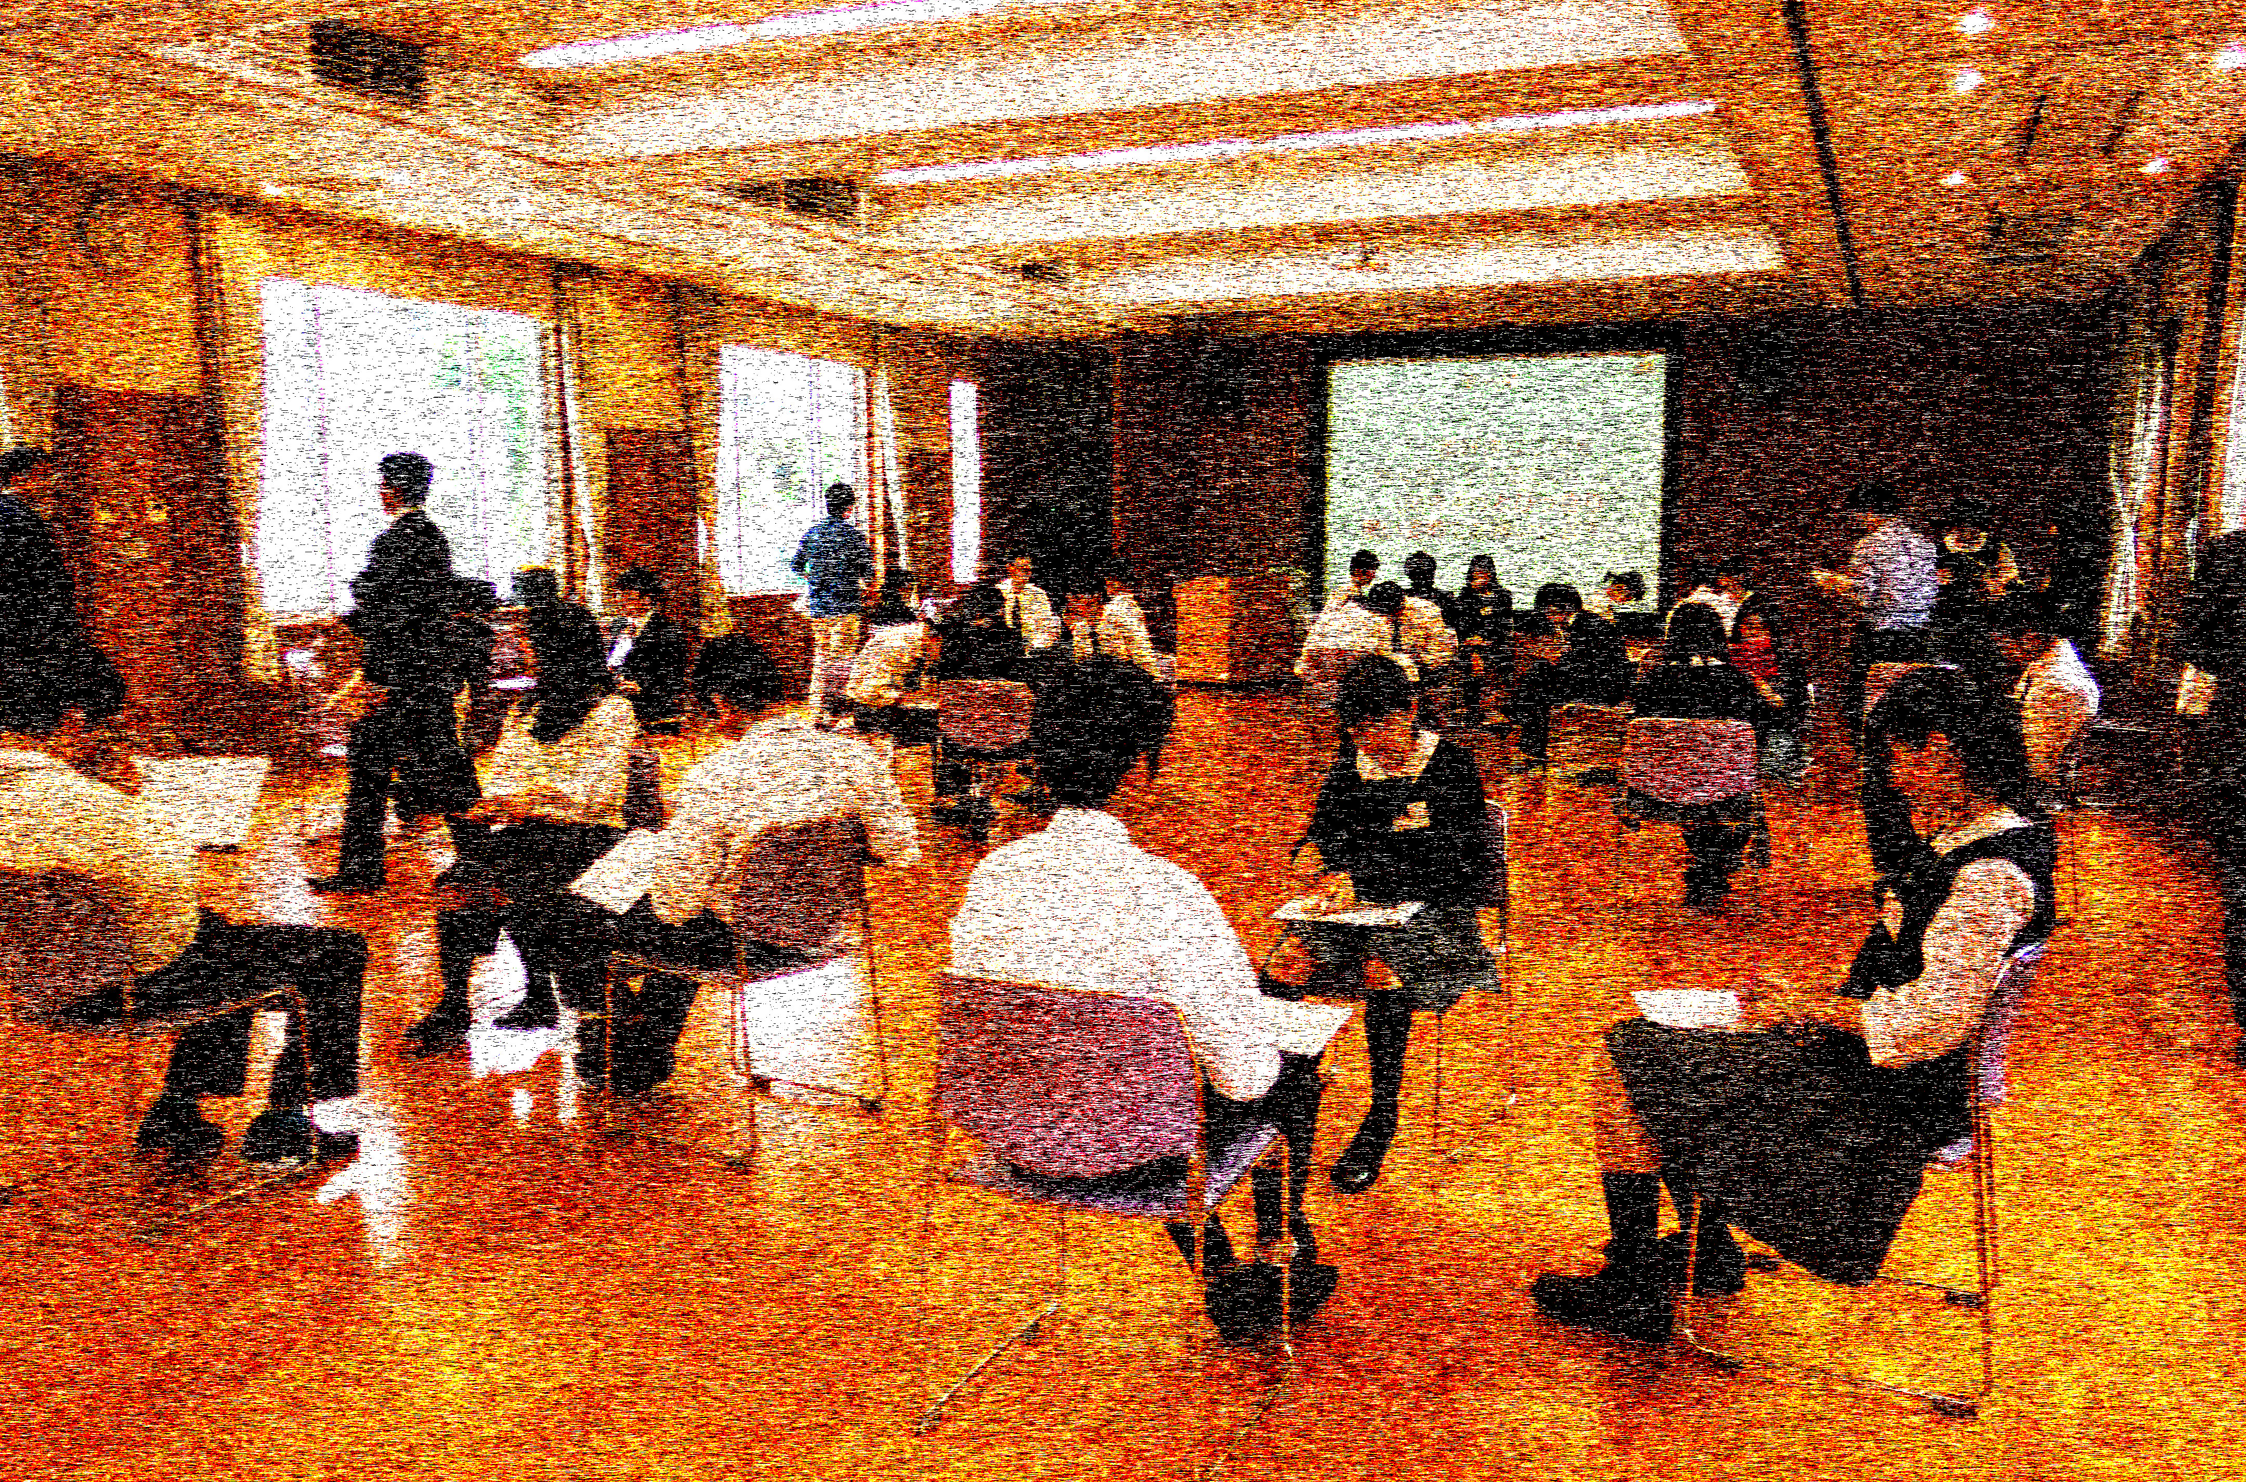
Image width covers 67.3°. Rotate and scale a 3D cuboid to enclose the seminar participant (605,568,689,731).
[{"bbox_3d":[-2.503,-0.291,8.800,0.480,1.250,0.760,7,9,40],"label":"seminar participant"}]

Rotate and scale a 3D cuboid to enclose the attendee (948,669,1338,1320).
[{"bbox_3d":[0.075,0.491,2.991,0.530,1.240,0.740,4,8,23],"label":"attendee"}]

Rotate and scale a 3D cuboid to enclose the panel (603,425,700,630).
[{"bbox_3d":[-3.606,-1.266,12.950,0.050,2.120,0.990,4,8,25],"label":"panel"}]

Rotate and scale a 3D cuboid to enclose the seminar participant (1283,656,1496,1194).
[{"bbox_3d":[0.611,0.391,4.035,0.480,1.180,0.740,4,8,25],"label":"seminar participant"}]

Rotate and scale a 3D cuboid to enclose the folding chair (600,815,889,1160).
[{"bbox_3d":[-0.924,0.558,4.135,0.535,0.775,0.510,4,8,25],"label":"folding chair"}]

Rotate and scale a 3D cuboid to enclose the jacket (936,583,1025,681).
[{"bbox_3d":[-0.649,-0.369,7.850,0.460,0.600,0.320,2,7,11],"label":"jacket"}]

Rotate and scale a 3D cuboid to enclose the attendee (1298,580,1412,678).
[{"bbox_3d":[1.344,-0.366,9.836,0.530,1.160,0.780,4,8,22],"label":"attendee"}]

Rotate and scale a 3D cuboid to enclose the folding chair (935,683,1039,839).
[{"bbox_3d":[-0.641,0.080,7.779,0.480,0.780,0.530,0,8,-5],"label":"folding chair"}]

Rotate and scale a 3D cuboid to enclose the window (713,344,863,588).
[{"bbox_3d":[-2.812,-2.269,14.554,0.080,2.005,2.100,4,8,25],"label":"window"}]

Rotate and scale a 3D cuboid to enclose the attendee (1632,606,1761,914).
[{"bbox_3d":[2.200,0.048,6.631,0.460,1.200,0.700,1,8,6],"label":"attendee"}]

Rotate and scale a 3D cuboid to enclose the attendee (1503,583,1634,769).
[{"bbox_3d":[2.716,-0.373,10.300,0.760,1.200,0.460,4,8,25],"label":"attendee"}]

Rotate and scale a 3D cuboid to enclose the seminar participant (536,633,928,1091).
[{"bbox_3d":[-1.013,0.342,4.183,0.800,1.200,0.570,4,8,25],"label":"seminar participant"}]

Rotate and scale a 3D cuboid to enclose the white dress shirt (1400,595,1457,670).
[{"bbox_3d":[1.896,-0.643,10.404,0.340,0.570,0.450,-6,10,-40],"label":"white dress shirt"}]

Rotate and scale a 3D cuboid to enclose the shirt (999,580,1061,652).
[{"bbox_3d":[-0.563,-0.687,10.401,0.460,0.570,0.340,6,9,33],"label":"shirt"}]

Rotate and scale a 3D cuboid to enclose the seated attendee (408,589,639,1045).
[{"bbox_3d":[-1.792,0.213,5.024,0.760,1.220,0.500,-6,10,-41],"label":"seated attendee"}]

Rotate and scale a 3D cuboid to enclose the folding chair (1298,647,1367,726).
[{"bbox_3d":[1.262,-0.158,9.702,0.480,0.780,0.530,2,8,14],"label":"folding chair"}]

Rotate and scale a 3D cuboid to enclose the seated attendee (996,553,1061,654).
[{"bbox_3d":[-0.635,-0.506,10.324,0.500,1.270,0.800,6,9,33],"label":"seated attendee"}]

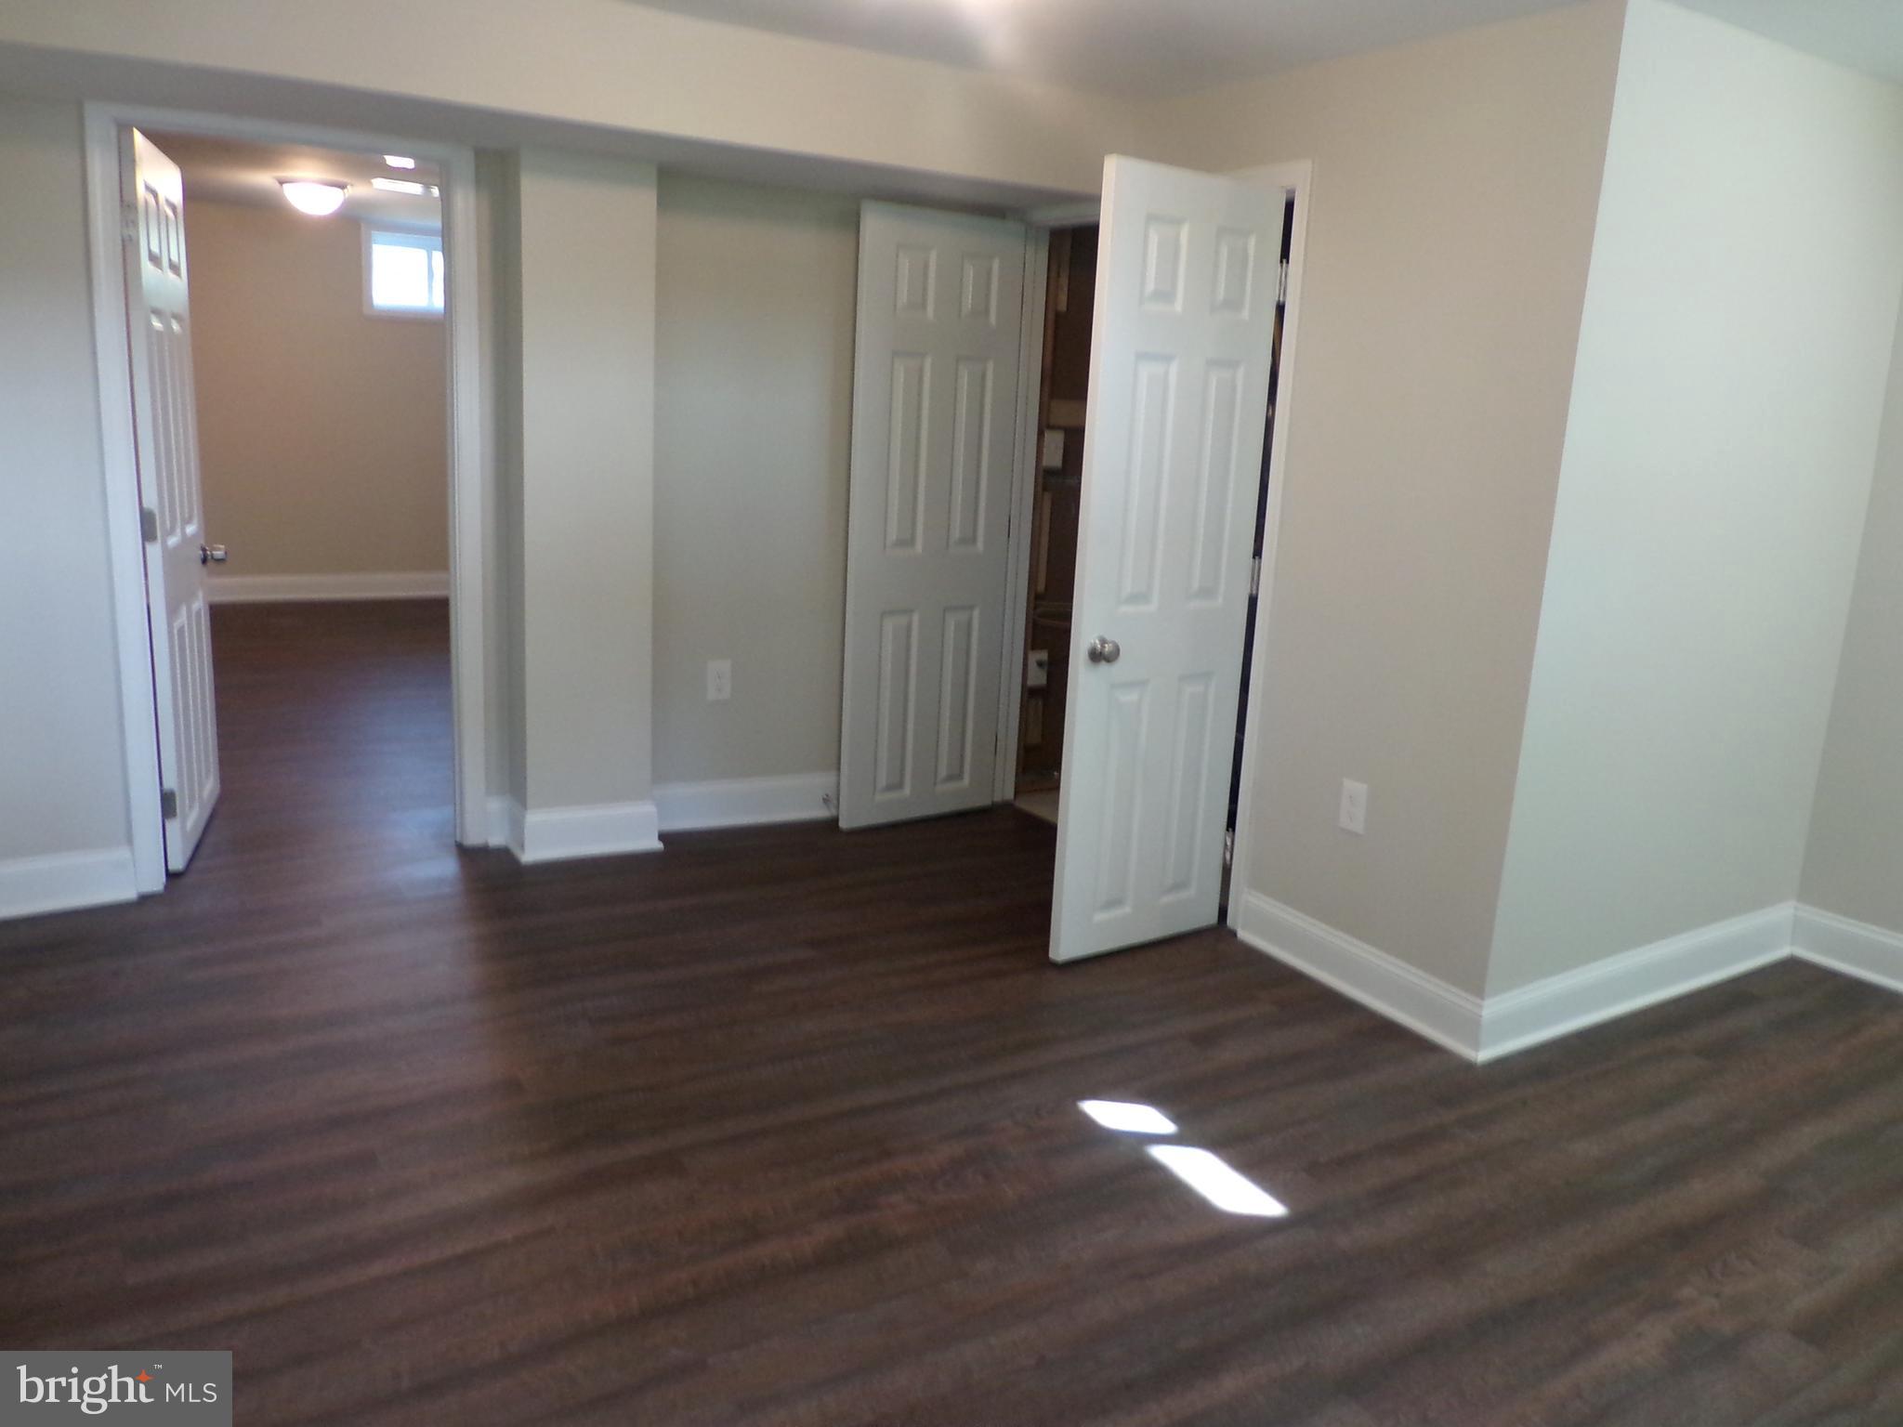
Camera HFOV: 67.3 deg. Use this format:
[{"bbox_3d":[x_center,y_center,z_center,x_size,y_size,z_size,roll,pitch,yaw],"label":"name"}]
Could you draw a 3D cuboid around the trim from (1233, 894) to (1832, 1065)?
[{"bbox_3d":[1.525,0.561,3.782,1.350,0.140,0.790,-5,15,-31],"label":"trim"}]

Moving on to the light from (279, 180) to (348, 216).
[{"bbox_3d":[-2.964,-2.399,6.649,0.325,0.140,0.325,-5,15,-31],"label":"light"}]

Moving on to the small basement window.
[{"bbox_3d":[-3.072,-2.567,8.398,0.730,0.510,0.100,-5,15,-31],"label":"small basement window"}]

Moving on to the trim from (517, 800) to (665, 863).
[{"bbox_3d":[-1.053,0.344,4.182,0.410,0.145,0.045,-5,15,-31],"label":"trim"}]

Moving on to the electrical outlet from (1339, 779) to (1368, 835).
[{"bbox_3d":[0.968,0.224,3.438,0.010,0.118,0.074,-5,15,-31],"label":"electrical outlet"}]

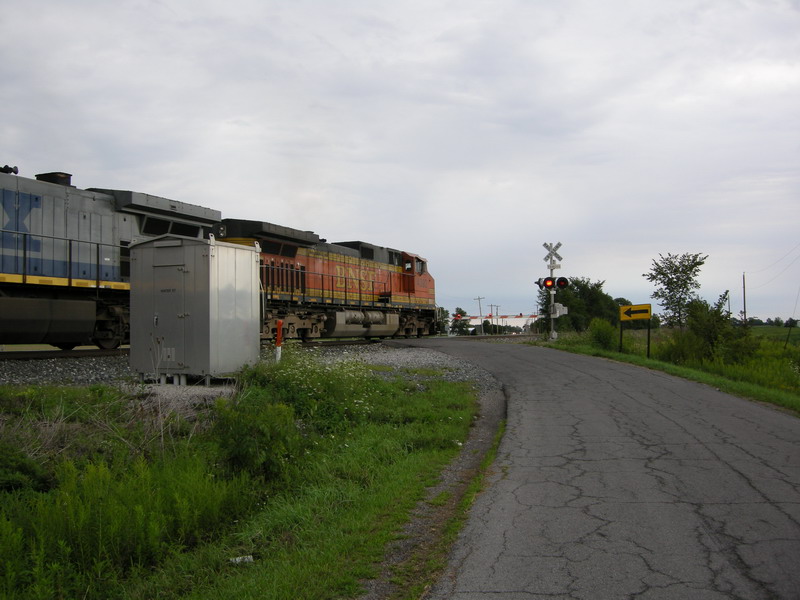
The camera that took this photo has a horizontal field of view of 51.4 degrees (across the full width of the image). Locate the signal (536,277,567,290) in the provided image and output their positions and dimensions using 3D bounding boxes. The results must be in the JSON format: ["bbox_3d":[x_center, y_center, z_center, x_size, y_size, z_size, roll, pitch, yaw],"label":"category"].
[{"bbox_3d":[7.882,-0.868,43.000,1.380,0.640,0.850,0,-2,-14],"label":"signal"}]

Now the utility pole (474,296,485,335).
[{"bbox_3d":[18.315,3.631,190.000,2.400,8.750,0.300,-6,-2,7],"label":"utility pole"}]

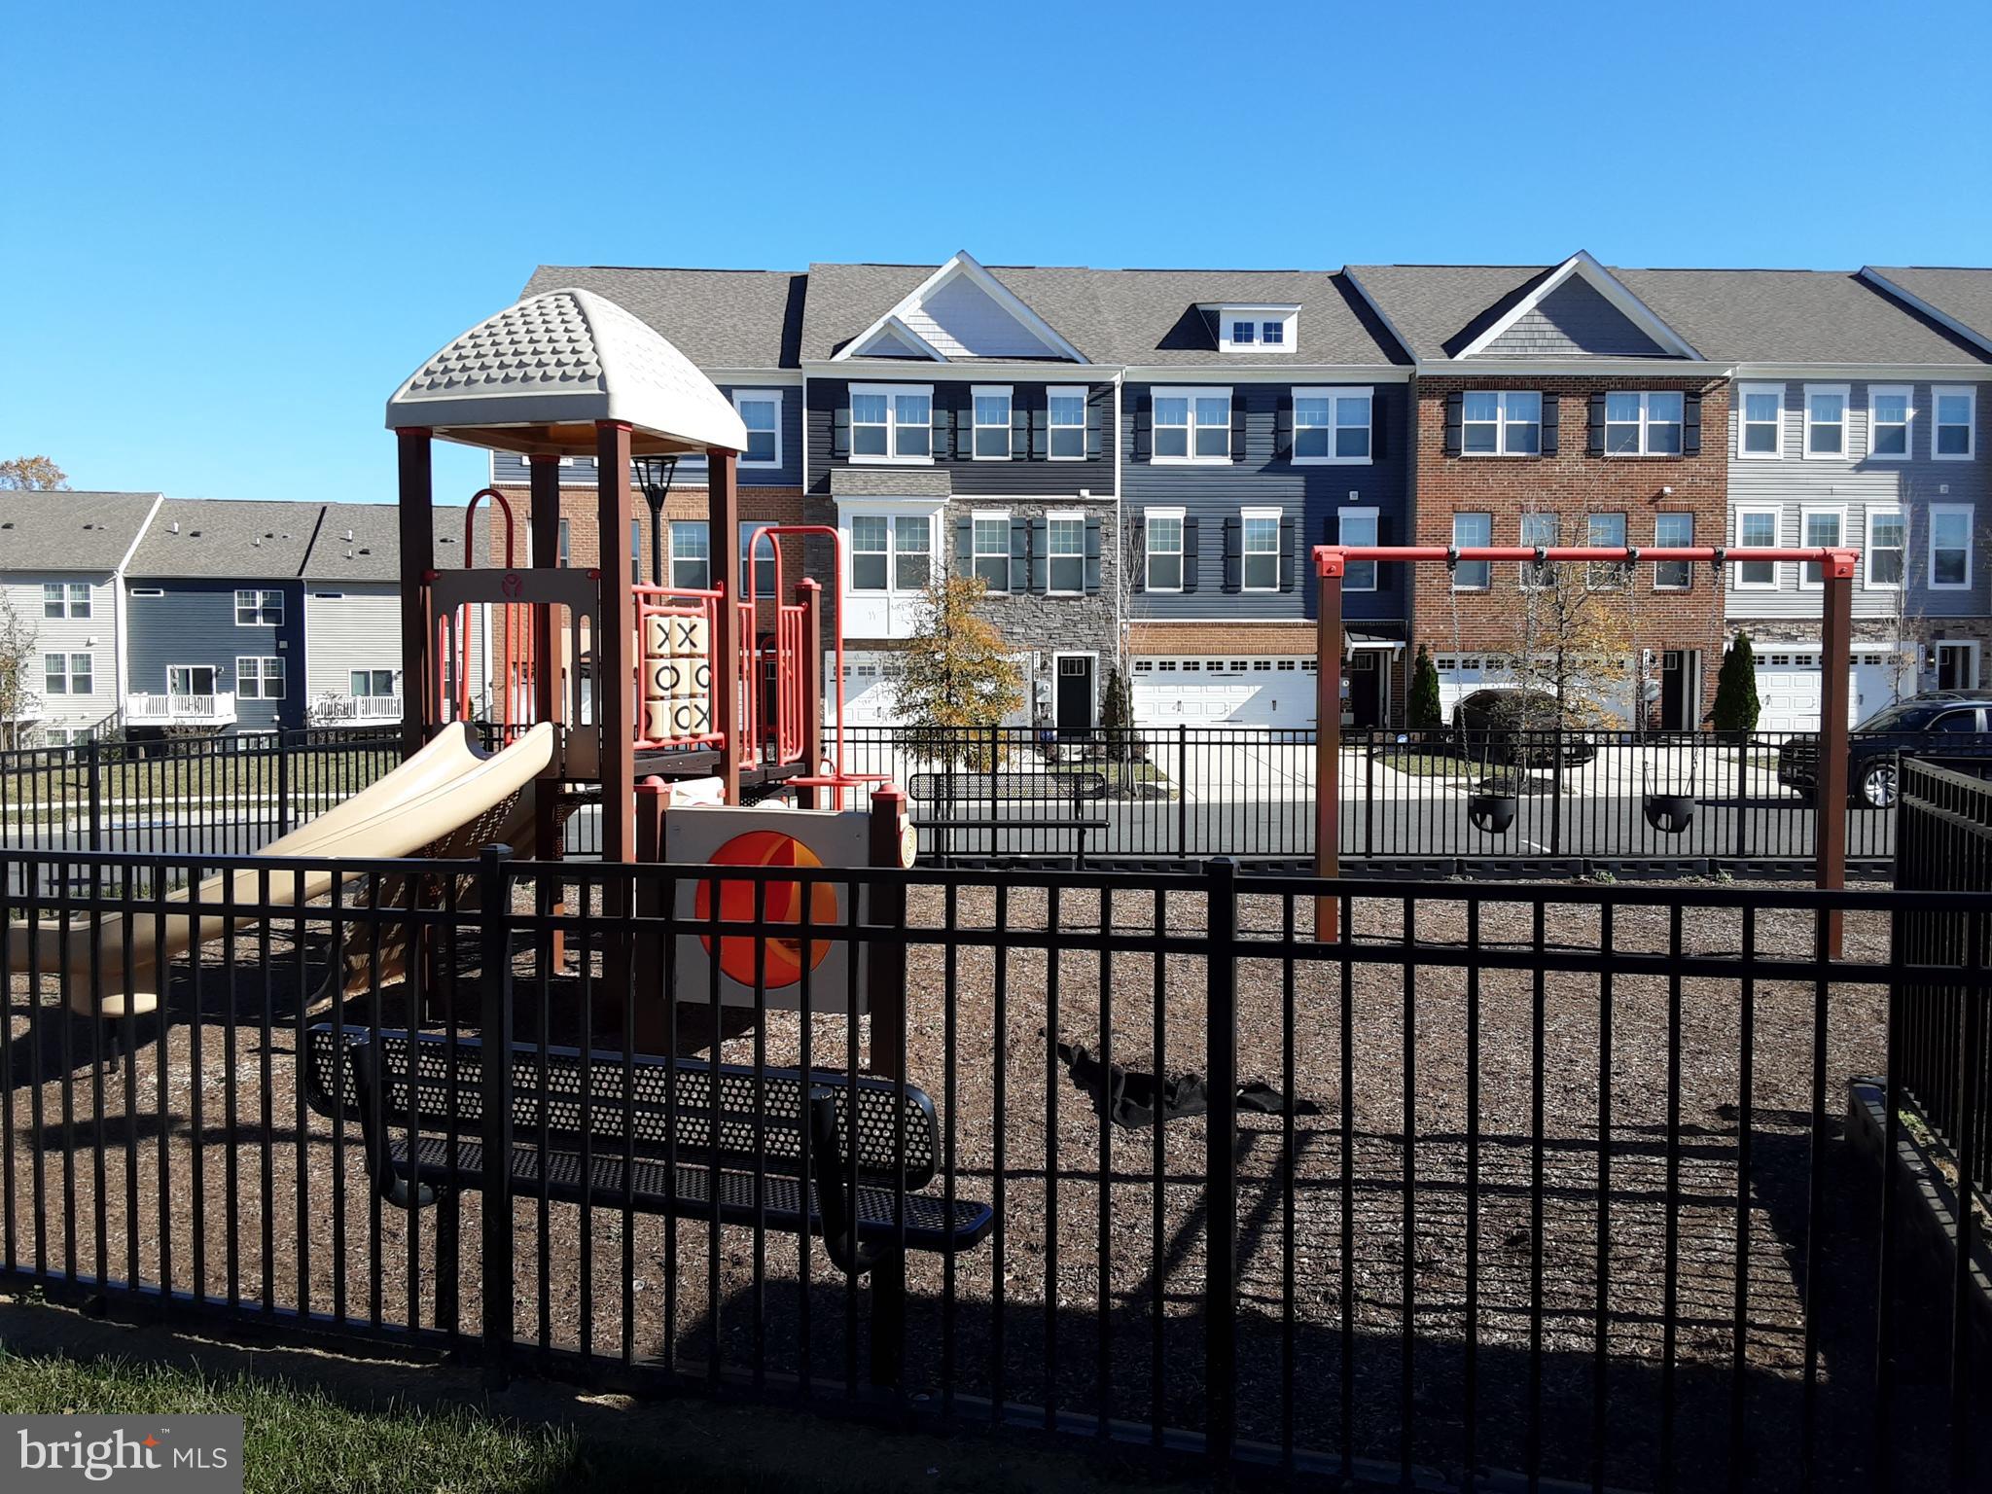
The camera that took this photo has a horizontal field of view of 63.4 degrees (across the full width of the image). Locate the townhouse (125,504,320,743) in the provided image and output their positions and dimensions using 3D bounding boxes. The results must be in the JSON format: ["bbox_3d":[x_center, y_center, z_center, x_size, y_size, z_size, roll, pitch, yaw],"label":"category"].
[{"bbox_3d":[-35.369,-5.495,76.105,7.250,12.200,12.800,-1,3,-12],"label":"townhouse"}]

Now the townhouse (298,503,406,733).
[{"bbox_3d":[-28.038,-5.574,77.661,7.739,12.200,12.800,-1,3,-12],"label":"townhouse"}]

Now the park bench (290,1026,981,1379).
[{"bbox_3d":[-0.917,1.139,4.091,1.830,0.835,0.520,1,3,21],"label":"park bench"}]

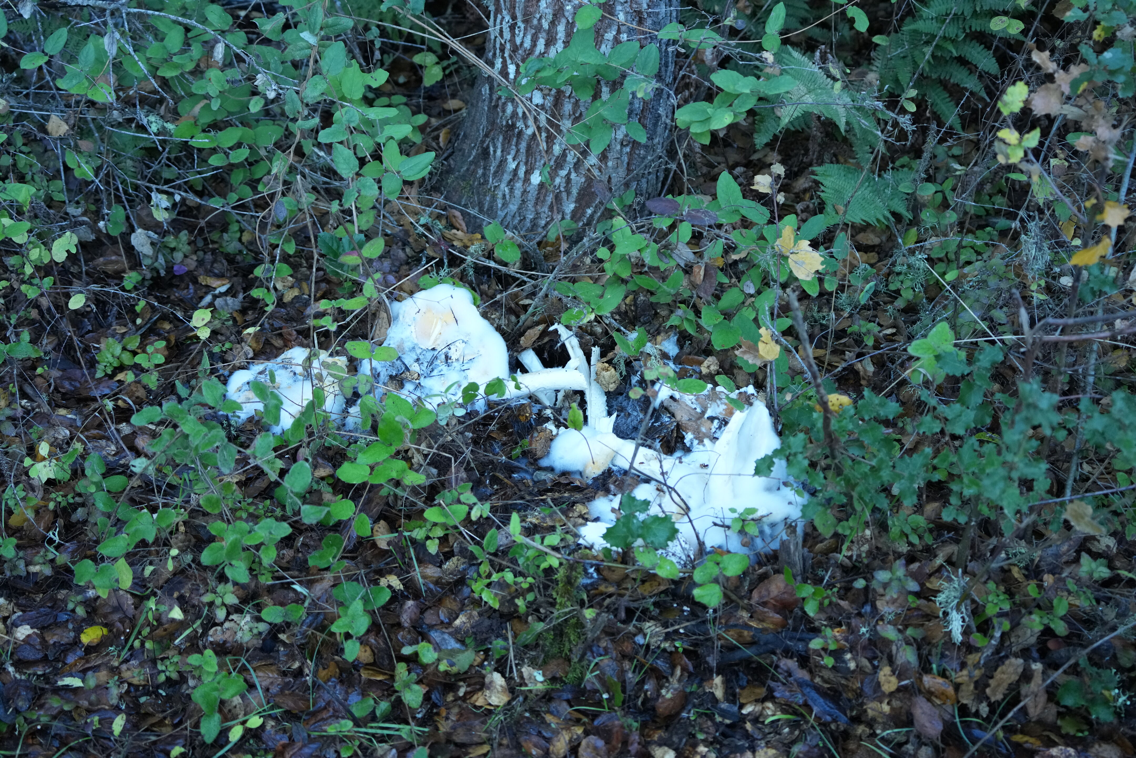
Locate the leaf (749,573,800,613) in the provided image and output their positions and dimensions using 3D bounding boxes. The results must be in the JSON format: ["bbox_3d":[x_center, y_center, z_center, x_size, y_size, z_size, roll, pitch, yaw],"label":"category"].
[{"bbox_3d":[0.254,0.262,2.360,0.063,0.018,0.053,-10,54,-14],"label":"leaf"}]

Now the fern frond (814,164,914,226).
[{"bbox_3d":[0.498,-0.308,3.273,0.200,0.050,0.194,16,41,19],"label":"fern frond"}]

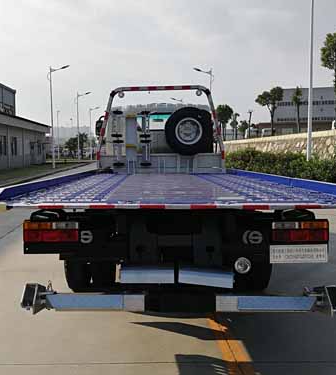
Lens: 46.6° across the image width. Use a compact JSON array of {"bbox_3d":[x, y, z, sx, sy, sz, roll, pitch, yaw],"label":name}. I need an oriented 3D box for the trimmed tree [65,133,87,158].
[{"bbox_3d":[-17.596,-7.981,75.000,4.500,5.200,4.400,0,5,0],"label":"trimmed tree"}]

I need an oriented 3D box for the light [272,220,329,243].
[{"bbox_3d":[0.975,0.323,2.860,0.405,0.160,0.100,0,5,-3],"label":"light"}]

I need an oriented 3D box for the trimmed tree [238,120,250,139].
[{"bbox_3d":[11.377,-8.551,58.000,1.750,3.000,1.750,0,5,0],"label":"trimmed tree"}]

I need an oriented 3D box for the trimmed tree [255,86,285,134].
[{"bbox_3d":[8.979,-6.723,34.500,2.500,4.400,2.400,0,5,0],"label":"trimmed tree"}]

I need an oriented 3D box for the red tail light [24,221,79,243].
[{"bbox_3d":[-0.841,0.316,2.800,0.395,0.158,0.100,0,5,-3],"label":"red tail light"}]

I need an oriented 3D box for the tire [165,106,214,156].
[{"bbox_3d":[0.357,-0.954,6.600,0.800,0.800,0.220,0,5,-3],"label":"tire"}]

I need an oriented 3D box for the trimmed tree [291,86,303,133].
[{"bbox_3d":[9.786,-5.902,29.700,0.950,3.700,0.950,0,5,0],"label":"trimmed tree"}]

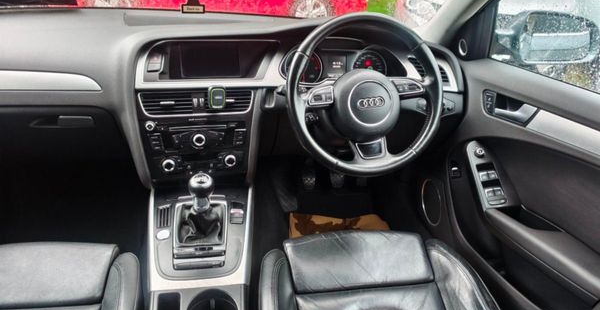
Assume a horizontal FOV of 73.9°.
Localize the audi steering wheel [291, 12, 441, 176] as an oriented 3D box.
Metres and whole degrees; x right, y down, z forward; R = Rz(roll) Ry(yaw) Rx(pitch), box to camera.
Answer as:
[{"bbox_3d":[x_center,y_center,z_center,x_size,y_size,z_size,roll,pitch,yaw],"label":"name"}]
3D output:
[{"bbox_3d":[0.153,-0.138,0.935,0.375,0.372,0.100,-5,1,-10],"label":"audi steering wheel"}]

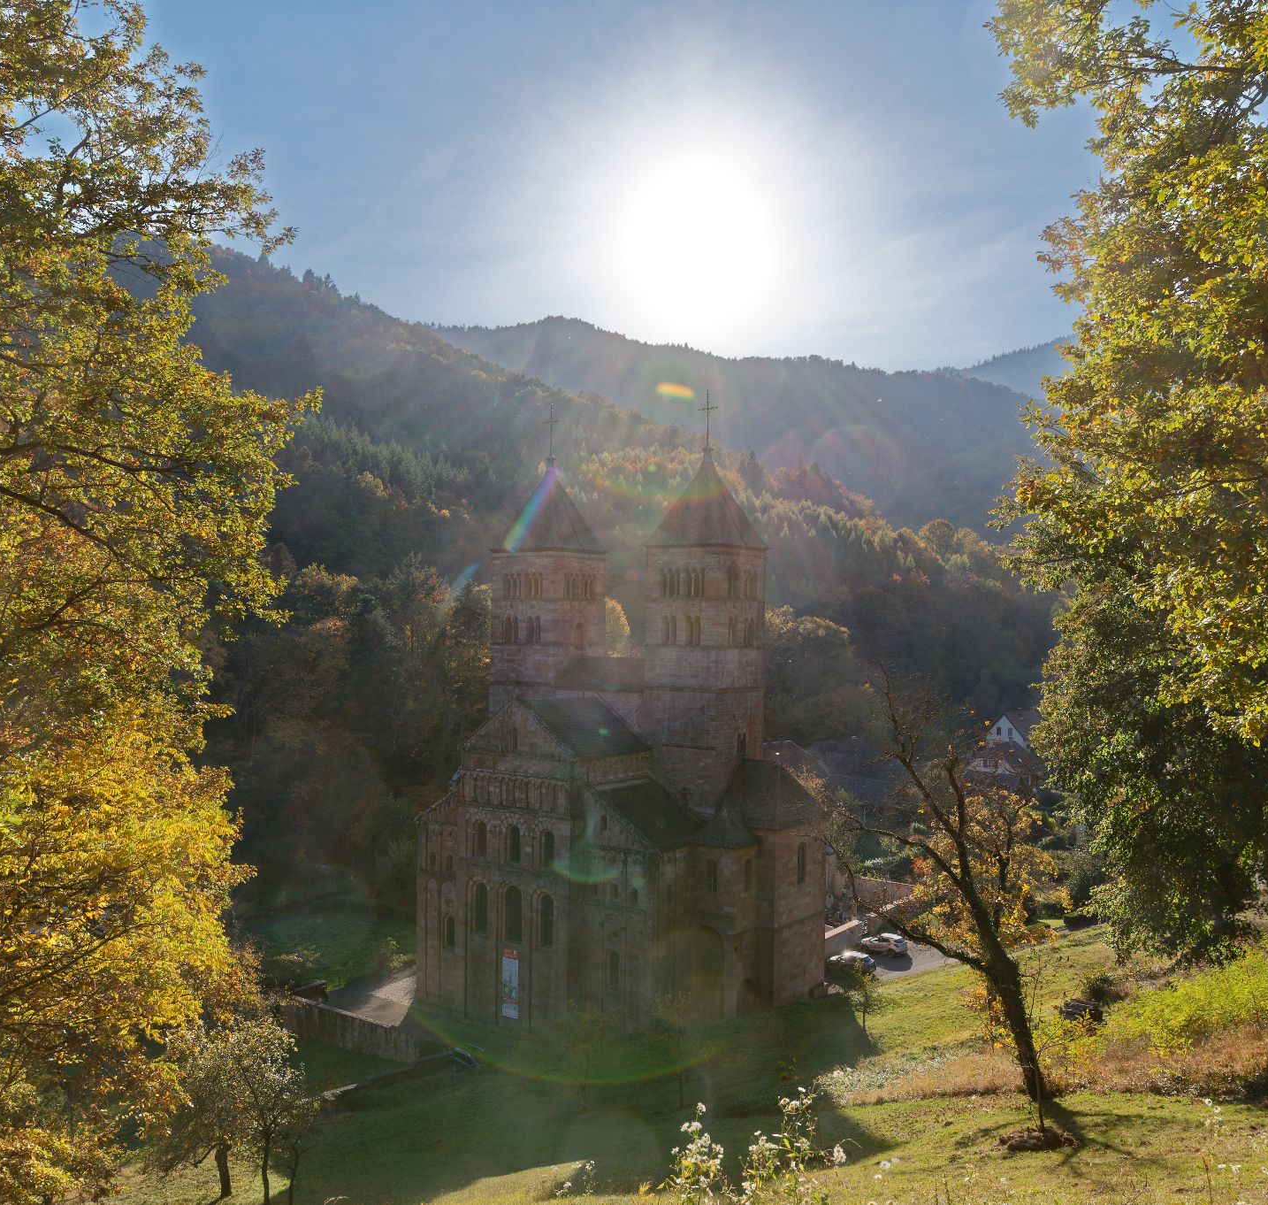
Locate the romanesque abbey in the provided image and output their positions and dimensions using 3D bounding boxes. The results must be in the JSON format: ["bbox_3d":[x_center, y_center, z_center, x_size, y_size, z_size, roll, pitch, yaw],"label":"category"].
[{"bbox_3d":[-3.656,10.321,103.398,34.592,47.180,19.688,0,-2,36],"label":"romanesque abbey"}]

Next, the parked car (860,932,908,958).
[{"bbox_3d":[22.660,30.925,109.020,4.300,1.600,1.820,0,-2,42],"label":"parked car"}]

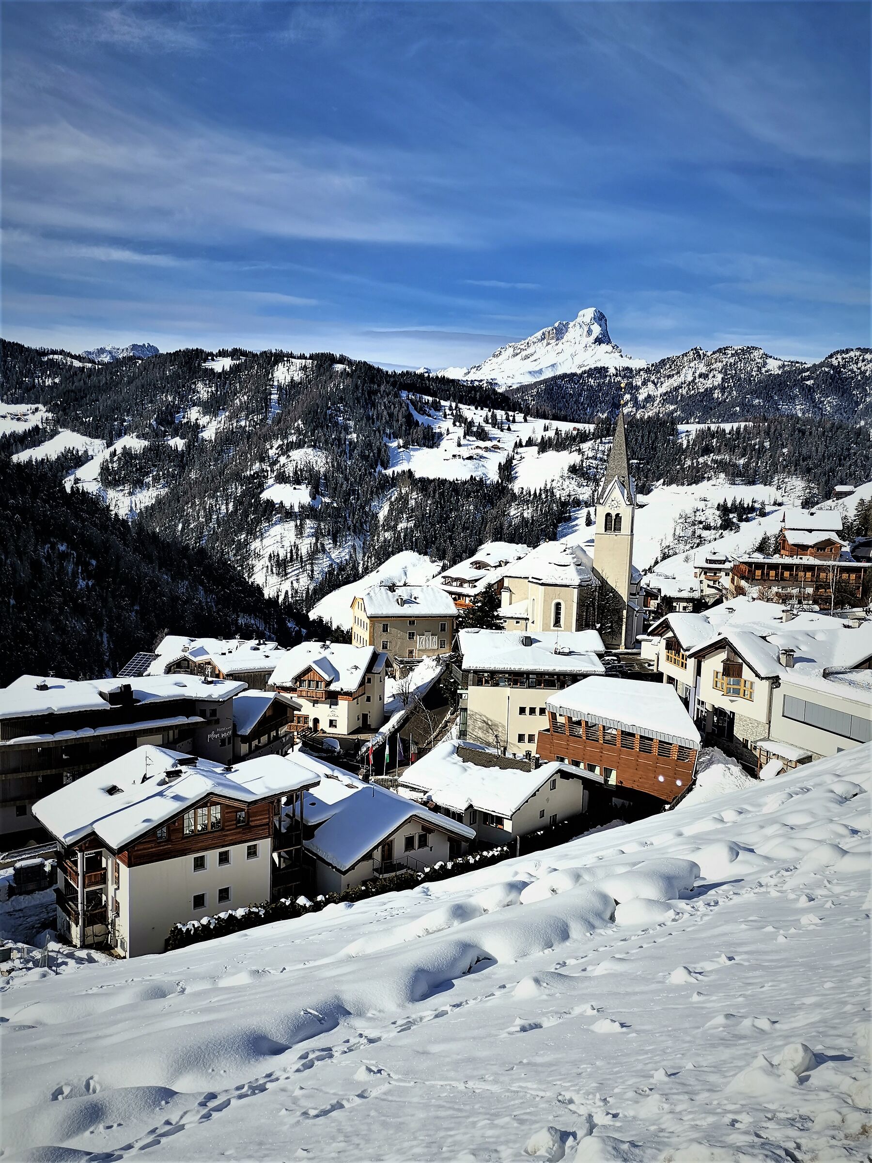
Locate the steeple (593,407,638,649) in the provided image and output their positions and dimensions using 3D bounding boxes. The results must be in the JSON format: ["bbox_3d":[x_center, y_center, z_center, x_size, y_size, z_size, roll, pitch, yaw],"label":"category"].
[{"bbox_3d":[31.410,-9.250,158.800,6.700,42.770,6.700,4,6,16],"label":"steeple"}]

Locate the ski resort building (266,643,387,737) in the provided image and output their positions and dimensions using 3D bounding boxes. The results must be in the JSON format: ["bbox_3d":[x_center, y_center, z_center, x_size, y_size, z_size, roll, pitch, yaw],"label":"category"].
[{"bbox_3d":[-14.790,14.280,129.680,13.200,11.400,13.500,4,6,16],"label":"ski resort building"}]

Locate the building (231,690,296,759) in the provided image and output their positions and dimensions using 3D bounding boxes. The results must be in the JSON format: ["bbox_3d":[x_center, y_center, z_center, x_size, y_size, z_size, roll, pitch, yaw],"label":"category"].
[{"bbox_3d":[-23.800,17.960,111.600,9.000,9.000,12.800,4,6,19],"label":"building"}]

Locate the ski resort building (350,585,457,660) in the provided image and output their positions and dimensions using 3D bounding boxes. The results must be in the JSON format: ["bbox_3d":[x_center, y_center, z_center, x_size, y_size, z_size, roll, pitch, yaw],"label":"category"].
[{"bbox_3d":[-5.570,6.490,158.840,16.200,12.100,10.700,0,6,-19],"label":"ski resort building"}]

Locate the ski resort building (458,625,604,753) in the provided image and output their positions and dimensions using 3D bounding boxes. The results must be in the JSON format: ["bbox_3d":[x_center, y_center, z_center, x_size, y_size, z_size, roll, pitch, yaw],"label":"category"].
[{"bbox_3d":[11.260,13.520,113.730,16.800,12.500,16.000,2,6,1],"label":"ski resort building"}]

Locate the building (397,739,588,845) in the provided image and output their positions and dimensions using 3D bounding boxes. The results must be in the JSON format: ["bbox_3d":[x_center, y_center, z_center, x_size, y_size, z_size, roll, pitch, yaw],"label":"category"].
[{"bbox_3d":[6.600,20.290,93.480,14.600,6.500,15.200,7,8,41],"label":"building"}]

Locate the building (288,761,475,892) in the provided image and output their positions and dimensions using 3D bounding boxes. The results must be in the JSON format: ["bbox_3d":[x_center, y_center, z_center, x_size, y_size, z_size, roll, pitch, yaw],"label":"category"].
[{"bbox_3d":[-7.270,21.740,83.680,13.600,6.500,17.500,-3,7,-37],"label":"building"}]

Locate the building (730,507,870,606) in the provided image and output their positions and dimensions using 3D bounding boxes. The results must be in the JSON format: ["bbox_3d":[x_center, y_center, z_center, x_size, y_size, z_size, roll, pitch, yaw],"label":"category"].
[{"bbox_3d":[75.790,-4.990,188.000,26.000,19.000,18.000,3,6,6],"label":"building"}]

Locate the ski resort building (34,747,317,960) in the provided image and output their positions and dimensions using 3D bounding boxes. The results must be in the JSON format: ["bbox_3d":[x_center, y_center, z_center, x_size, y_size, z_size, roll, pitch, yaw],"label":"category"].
[{"bbox_3d":[-19.650,19.460,69.180,17.250,11.400,12.500,-3,8,-39],"label":"ski resort building"}]

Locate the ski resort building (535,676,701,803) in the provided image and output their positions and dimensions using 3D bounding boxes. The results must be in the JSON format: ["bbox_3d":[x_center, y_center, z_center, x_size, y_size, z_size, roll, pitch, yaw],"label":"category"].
[{"bbox_3d":[21.760,16.140,96.120,17.500,9.200,10.000,7,8,41],"label":"ski resort building"}]

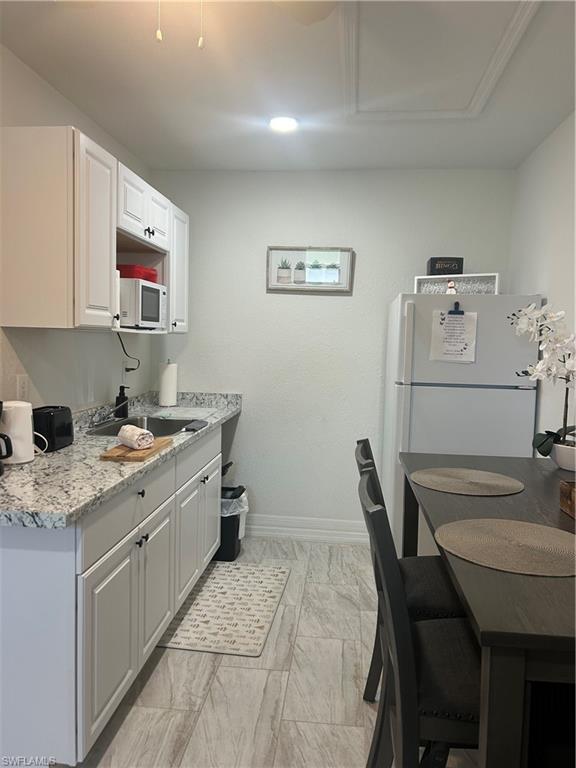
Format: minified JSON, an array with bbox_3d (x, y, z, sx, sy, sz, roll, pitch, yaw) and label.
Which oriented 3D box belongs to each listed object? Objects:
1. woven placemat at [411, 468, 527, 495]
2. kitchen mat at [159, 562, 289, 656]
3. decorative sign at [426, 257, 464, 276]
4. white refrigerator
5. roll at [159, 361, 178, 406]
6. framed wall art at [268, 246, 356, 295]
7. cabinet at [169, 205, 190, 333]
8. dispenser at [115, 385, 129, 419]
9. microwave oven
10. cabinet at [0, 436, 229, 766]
[{"bbox_3d":[0.625,0.338,2.036,0.388,0.007,0.388,2,4,6],"label":"woven placemat"},{"bbox_3d":[-0.304,1.155,3.078,0.510,0.010,1.010,2,4,8],"label":"kitchen mat"},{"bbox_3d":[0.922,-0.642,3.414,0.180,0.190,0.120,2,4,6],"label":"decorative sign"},{"bbox_3d":[0.960,0.341,3.397,0.710,1.645,0.770,2,4,6],"label":"white refrigerator"},{"bbox_3d":[-0.819,0.008,3.949,0.120,0.315,0.120,1,4,0],"label":"roll"},{"bbox_3d":[0.141,-0.767,3.886,0.580,0.315,0.030,2,4,6],"label":"framed wall art"},{"bbox_3d":[-0.835,-0.711,3.615,0.325,0.757,0.390,2,4,6],"label":"cabinet"},{"bbox_3d":[-0.985,0.109,3.420,0.078,0.186,0.068,2,4,6],"label":"dispenser"},{"bbox_3d":[-0.869,-0.411,3.046,0.335,0.235,0.425,2,4,6],"label":"microwave oven"},{"bbox_3d":[-0.829,0.739,2.694,0.625,0.874,1.930,2,4,6],"label":"cabinet"}]

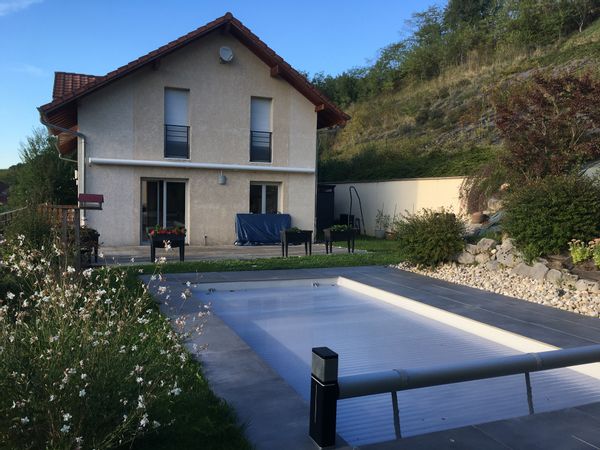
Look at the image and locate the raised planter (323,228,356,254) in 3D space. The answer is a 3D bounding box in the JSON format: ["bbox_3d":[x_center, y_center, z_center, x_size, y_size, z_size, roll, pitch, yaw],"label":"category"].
[{"bbox_3d":[1.147,0.483,14.742,0.800,0.680,0.380,0,3,-24],"label":"raised planter"}]

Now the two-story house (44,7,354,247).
[{"bbox_3d":[-4.671,-3.238,20.485,9.650,7.360,10.200,0,3,-22],"label":"two-story house"}]

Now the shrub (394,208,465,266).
[{"bbox_3d":[3.310,0.331,12.800,1.720,1.450,1.550,2,3,12],"label":"shrub"}]

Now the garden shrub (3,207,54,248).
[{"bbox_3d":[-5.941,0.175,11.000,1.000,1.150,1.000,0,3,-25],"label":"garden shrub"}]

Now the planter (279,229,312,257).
[{"bbox_3d":[-0.097,0.510,13.741,0.800,0.680,0.380,0,3,-22],"label":"planter"}]

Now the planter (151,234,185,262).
[{"bbox_3d":[-3.209,0.532,12.140,0.800,0.680,0.380,0,3,-20],"label":"planter"}]

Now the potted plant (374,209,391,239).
[{"bbox_3d":[3.249,-0.059,19.800,0.600,1.200,0.550,1,3,0],"label":"potted plant"}]

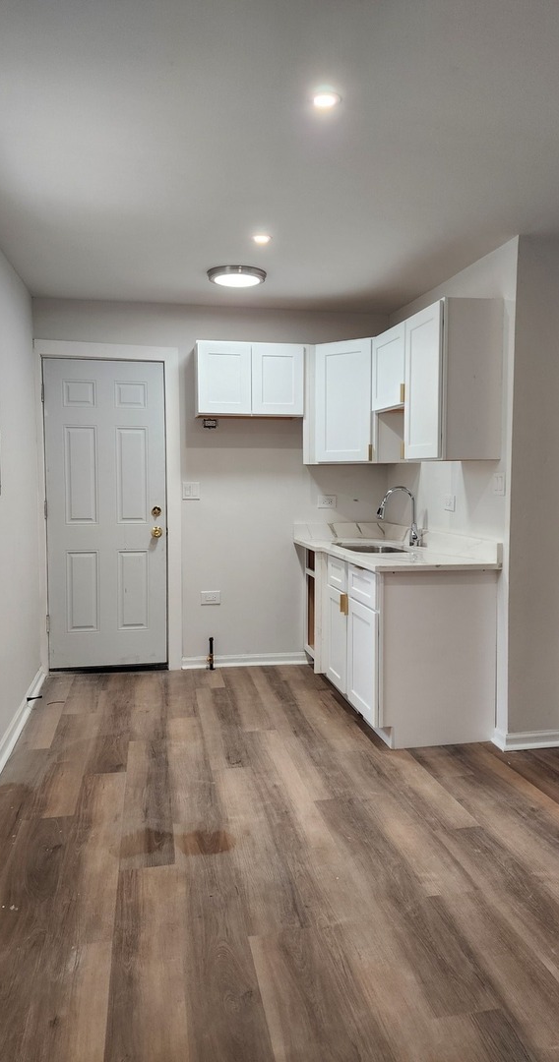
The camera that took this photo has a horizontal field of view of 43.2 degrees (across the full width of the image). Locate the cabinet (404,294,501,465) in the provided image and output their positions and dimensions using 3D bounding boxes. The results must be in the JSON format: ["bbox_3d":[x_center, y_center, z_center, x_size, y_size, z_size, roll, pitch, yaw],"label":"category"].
[{"bbox_3d":[0.878,-0.745,3.621,0.321,0.770,0.465,-1,5,-11],"label":"cabinet"}]

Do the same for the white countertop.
[{"bbox_3d":[0.590,0.068,4.191,0.703,0.136,1.656,-1,5,-11],"label":"white countertop"}]

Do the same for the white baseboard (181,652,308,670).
[{"bbox_3d":[-0.244,0.903,4.932,0.868,0.090,0.026,-1,5,-11],"label":"white baseboard"}]

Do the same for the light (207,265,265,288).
[{"bbox_3d":[-0.233,-1.393,3.909,0.331,0.055,0.331,0,5,0],"label":"light"}]

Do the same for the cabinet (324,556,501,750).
[{"bbox_3d":[0.678,0.589,3.957,0.612,0.870,1.024,-1,5,-11],"label":"cabinet"}]

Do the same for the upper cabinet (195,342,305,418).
[{"bbox_3d":[-0.202,-0.980,4.647,0.693,0.462,0.306,-1,5,-11],"label":"upper cabinet"}]

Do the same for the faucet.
[{"bbox_3d":[0.719,-0.086,4.249,0.261,0.361,0.075,-1,5,-11],"label":"faucet"}]

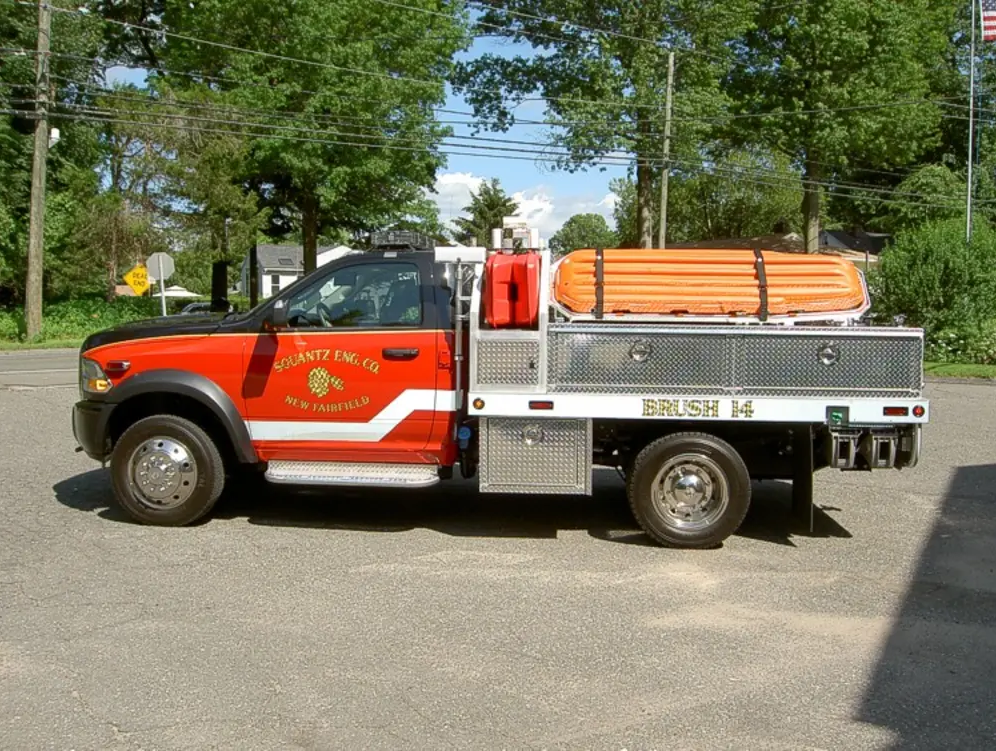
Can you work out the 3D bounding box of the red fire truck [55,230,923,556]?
[{"bbox_3d":[-0.162,-0.061,7.804,6.126,2.250,2.420,1,4,3],"label":"red fire truck"}]

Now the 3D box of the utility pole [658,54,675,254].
[{"bbox_3d":[5.607,-5.722,33.351,0.300,10.343,0.300,1,4,0],"label":"utility pole"}]

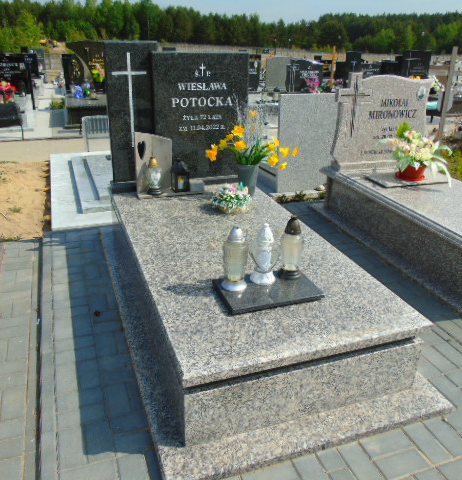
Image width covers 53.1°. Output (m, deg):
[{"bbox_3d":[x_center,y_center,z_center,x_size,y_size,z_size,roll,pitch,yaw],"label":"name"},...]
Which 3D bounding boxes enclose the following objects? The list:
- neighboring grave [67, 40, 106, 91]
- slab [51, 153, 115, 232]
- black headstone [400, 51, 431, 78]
[{"bbox_3d":[-2.627,-3.288,8.733,1.000,0.864,0.140,-7,25,-18],"label":"neighboring grave"},{"bbox_3d":[-1.228,-0.676,4.850,1.248,0.130,2.490,-7,25,-18],"label":"slab"},{"bbox_3d":[4.716,-4.410,11.880,0.840,0.860,0.100,-8,26,-22],"label":"black headstone"}]

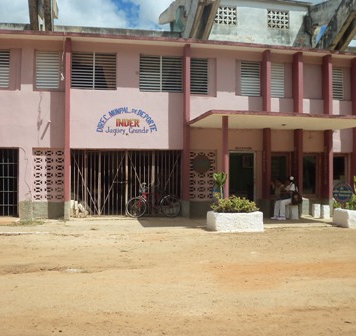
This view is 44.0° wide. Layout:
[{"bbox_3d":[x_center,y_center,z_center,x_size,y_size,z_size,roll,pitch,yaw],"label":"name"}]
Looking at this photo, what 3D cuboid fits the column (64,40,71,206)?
[{"bbox_3d":[-3.453,-1.454,13.848,0.150,5.174,0.400,0,-1,-11],"label":"column"}]

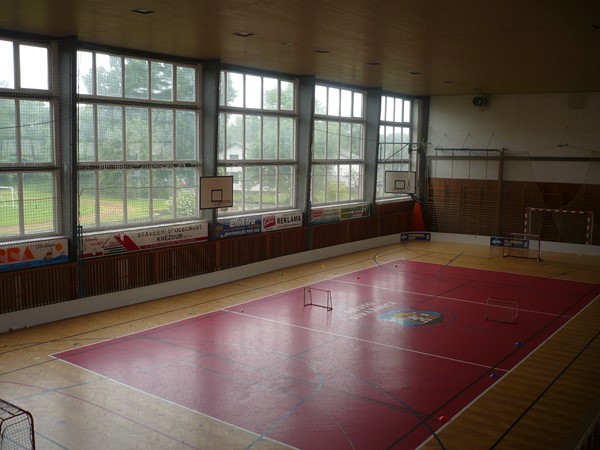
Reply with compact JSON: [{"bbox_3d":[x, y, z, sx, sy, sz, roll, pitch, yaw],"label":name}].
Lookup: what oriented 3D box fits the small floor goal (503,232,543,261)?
[{"bbox_3d":[10.969,1.028,29.623,1.660,1.200,0.680,6,8,37],"label":"small floor goal"}]

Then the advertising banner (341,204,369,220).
[{"bbox_3d":[2.864,-0.700,31.545,0.050,0.700,2.900,6,8,37],"label":"advertising banner"}]

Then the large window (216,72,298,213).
[{"bbox_3d":[-1.836,-3.359,25.504,0.150,5.850,5.550,6,8,37],"label":"large window"}]

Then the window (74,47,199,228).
[{"bbox_3d":[-5.433,-2.812,20.758,0.150,5.750,5.500,6,8,37],"label":"window"}]

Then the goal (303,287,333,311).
[{"bbox_3d":[0.621,2.363,19.561,0.920,0.610,0.320,6,9,39],"label":"goal"}]

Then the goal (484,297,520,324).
[{"bbox_3d":[6.076,2.596,18.263,0.870,0.600,0.340,5,8,34],"label":"goal"}]

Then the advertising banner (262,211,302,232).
[{"bbox_3d":[-0.756,-0.189,26.763,0.050,0.740,2.830,6,8,37],"label":"advertising banner"}]

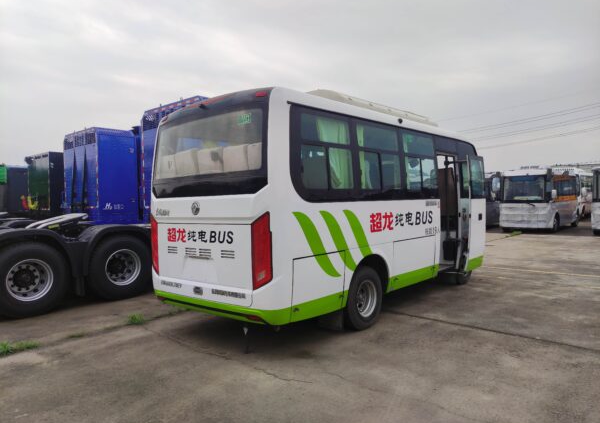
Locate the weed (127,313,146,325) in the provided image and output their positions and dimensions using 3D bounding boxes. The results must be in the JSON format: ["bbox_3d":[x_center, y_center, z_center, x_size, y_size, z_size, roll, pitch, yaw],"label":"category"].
[{"bbox_3d":[-2.258,1.472,5.981,0.270,0.120,0.210,-2,1,-21],"label":"weed"}]

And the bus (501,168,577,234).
[{"bbox_3d":[11.995,-0.651,21.494,2.200,3.000,6.100,-1,1,42],"label":"bus"}]

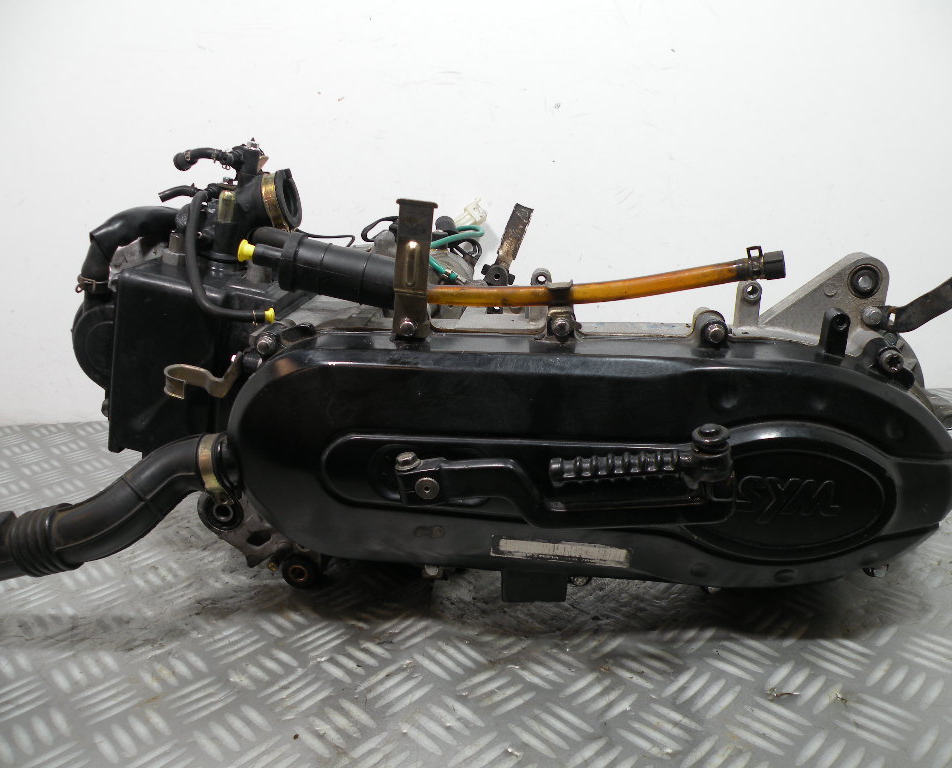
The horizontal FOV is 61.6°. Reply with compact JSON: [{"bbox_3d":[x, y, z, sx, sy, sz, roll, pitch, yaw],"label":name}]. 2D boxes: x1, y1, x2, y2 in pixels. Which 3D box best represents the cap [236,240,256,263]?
[{"bbox_3d":[-0.148,-0.086,0.515,0.011,0.013,0.013,8,16,3],"label":"cap"}]

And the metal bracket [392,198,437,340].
[{"bbox_3d":[-0.037,-0.069,0.484,0.025,0.086,0.018,2,16,4],"label":"metal bracket"}]

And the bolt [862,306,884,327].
[{"bbox_3d":[0.243,-0.041,0.489,0.013,0.013,0.009,0,16,5],"label":"bolt"}]

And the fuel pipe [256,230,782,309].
[{"bbox_3d":[0.019,-0.072,0.502,0.335,0.046,0.036,0,16,5],"label":"fuel pipe"}]

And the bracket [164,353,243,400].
[{"bbox_3d":[-0.182,-0.005,0.535,0.047,0.027,0.028,0,16,5],"label":"bracket"}]

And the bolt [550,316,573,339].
[{"bbox_3d":[0.052,-0.034,0.486,0.013,0.013,0.009,0,16,5],"label":"bolt"}]

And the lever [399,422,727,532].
[{"bbox_3d":[0.049,0.053,0.469,0.197,0.056,0.036,0,16,5],"label":"lever"}]

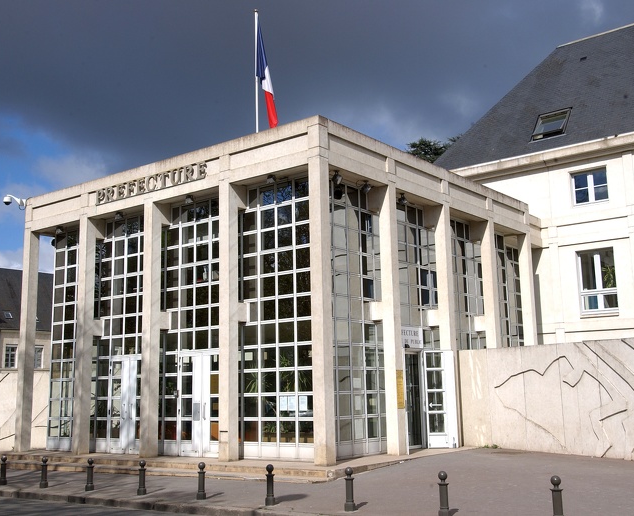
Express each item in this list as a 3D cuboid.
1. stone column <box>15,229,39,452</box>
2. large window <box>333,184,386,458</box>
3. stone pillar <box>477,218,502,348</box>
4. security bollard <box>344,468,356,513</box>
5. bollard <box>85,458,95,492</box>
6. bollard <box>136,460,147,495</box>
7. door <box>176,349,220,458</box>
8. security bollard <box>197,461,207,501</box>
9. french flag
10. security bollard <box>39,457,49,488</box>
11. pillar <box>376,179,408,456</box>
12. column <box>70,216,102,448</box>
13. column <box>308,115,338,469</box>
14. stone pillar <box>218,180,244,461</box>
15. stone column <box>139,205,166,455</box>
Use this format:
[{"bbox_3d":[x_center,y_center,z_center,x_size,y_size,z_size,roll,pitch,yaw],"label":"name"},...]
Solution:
[{"bbox_3d":[-8.273,2.294,22.554,0.323,6.312,0.316,-9,-12,37],"label":"stone column"},{"bbox_3d":[0.794,1.446,18.667,0.088,6.365,2.646,-9,-12,37],"label":"large window"},{"bbox_3d":[4.991,1.977,22.365,0.316,6.312,0.323,-9,-12,37],"label":"stone pillar"},{"bbox_3d":[0.470,3.268,11.108,0.142,0.590,0.142,-1,-10,0],"label":"security bollard"},{"bbox_3d":[-4.306,4.115,14.961,0.141,0.598,0.141,-9,-12,37],"label":"bollard"},{"bbox_3d":[-3.079,3.880,13.871,0.142,0.590,0.142,-9,-12,37],"label":"bollard"},{"bbox_3d":[-2.753,3.527,19.020,1.544,2.528,0.088,-9,-12,37],"label":"door"},{"bbox_3d":[-1.896,3.676,12.950,0.142,0.590,0.142,-1,-10,0],"label":"security bollard"},{"bbox_3d":[-1.168,-4.243,18.364,0.485,2.650,0.353,-1,-10,0],"label":"french flag"},{"bbox_3d":[-5.473,4.310,15.809,0.141,0.598,0.141,-9,-12,37],"label":"security bollard"},{"bbox_3d":[1.728,1.333,18.229,0.316,6.312,0.323,-9,-12,37],"label":"pillar"},{"bbox_3d":[-6.167,1.970,20.943,0.323,6.312,0.316,-9,-12,37],"label":"column"},{"bbox_3d":[0.087,0.629,16.218,0.308,7.084,0.316,-9,-12,37],"label":"column"},{"bbox_3d":[-2.023,1.367,18.168,0.338,6.468,0.353,-9,-12,37],"label":"stone pillar"},{"bbox_3d":[-4.062,1.647,19.333,0.323,6.312,0.316,-9,-12,37],"label":"stone column"}]

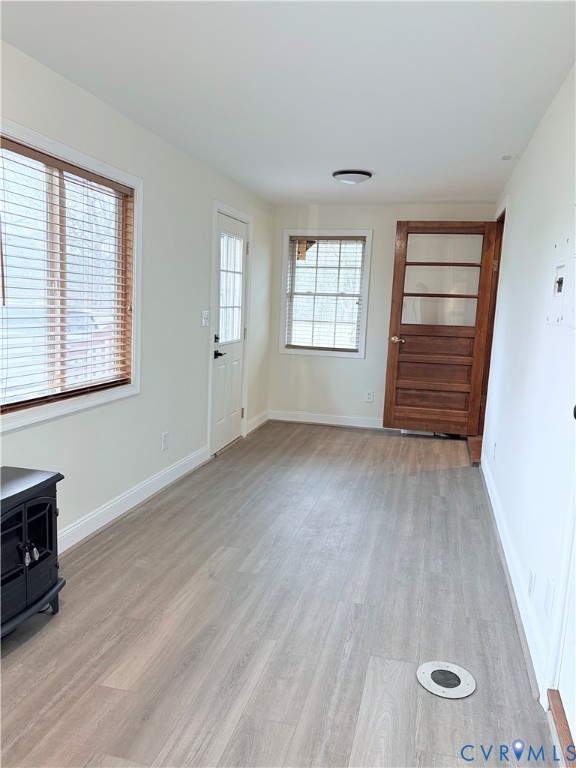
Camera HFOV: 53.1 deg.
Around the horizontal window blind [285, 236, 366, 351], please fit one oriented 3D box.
[{"bbox_3d":[0.403,-0.974,6.268,0.825,1.210,0.058,4,9,14],"label":"horizontal window blind"}]

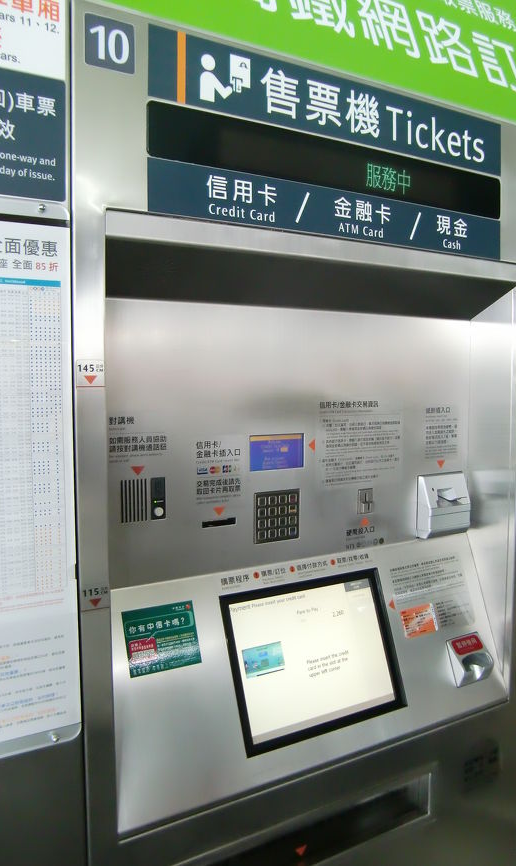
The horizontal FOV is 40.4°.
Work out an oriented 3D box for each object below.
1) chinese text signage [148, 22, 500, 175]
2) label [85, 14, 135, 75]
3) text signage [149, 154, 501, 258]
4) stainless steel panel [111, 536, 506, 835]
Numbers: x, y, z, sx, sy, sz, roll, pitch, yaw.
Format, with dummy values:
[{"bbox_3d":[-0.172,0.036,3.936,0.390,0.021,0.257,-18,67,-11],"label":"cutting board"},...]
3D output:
[{"bbox_3d":[0.154,-0.514,1.125,0.706,0.094,0.010,-3,5,-32],"label":"chinese text signage"},{"bbox_3d":[-0.192,-0.505,0.912,0.066,0.063,0.006,-3,5,-32],"label":"label"},{"bbox_3d":[0.155,-0.350,1.137,0.713,0.072,0.010,-3,5,-32],"label":"text signage"},{"bbox_3d":[0.124,0.392,1.238,0.824,0.331,0.035,-3,-16,-32],"label":"stainless steel panel"}]

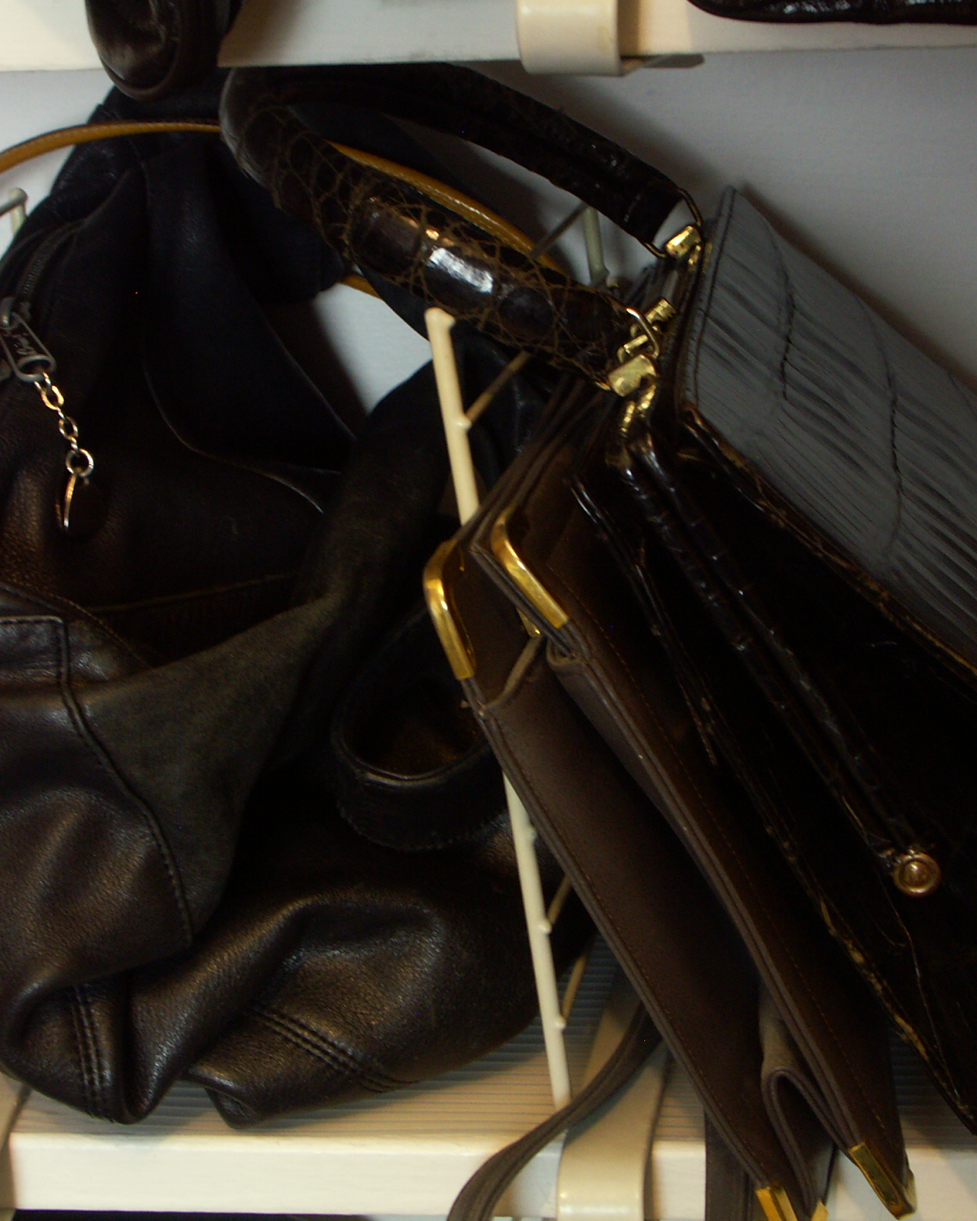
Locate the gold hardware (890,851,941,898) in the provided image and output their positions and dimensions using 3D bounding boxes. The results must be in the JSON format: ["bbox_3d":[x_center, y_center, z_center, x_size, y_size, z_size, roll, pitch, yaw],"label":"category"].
[{"bbox_3d":[0.103,0.063,0.579,0.012,0.011,0.006,0,15,5],"label":"gold hardware"}]

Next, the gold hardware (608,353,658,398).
[{"bbox_3d":[0.035,-0.056,0.573,0.011,0.011,0.008,0,15,5],"label":"gold hardware"}]

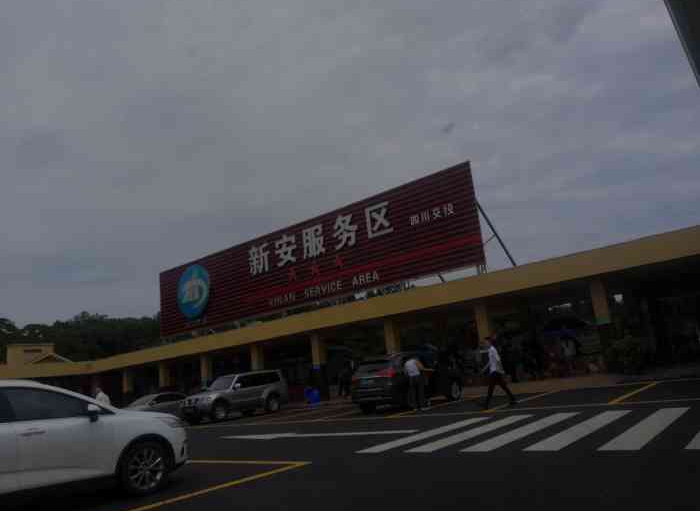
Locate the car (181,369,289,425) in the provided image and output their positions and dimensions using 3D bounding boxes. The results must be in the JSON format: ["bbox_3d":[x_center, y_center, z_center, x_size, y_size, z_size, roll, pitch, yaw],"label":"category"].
[{"bbox_3d":[-4.888,6.151,24.124,1.900,1.870,4.800,-17,-16,39],"label":"car"}]

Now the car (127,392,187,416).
[{"bbox_3d":[-9.365,7.433,26.565,1.800,1.460,4.600,-17,-16,38],"label":"car"}]

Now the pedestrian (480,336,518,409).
[{"bbox_3d":[3.552,2.864,13.493,0.750,1.680,0.520,-8,-13,7],"label":"pedestrian"}]

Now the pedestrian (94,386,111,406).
[{"bbox_3d":[-6.731,4.413,14.817,0.420,1.680,0.500,-4,-13,-11],"label":"pedestrian"}]

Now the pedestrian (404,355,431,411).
[{"bbox_3d":[1.937,3.739,16.225,0.520,1.550,0.620,-12,-14,23],"label":"pedestrian"}]

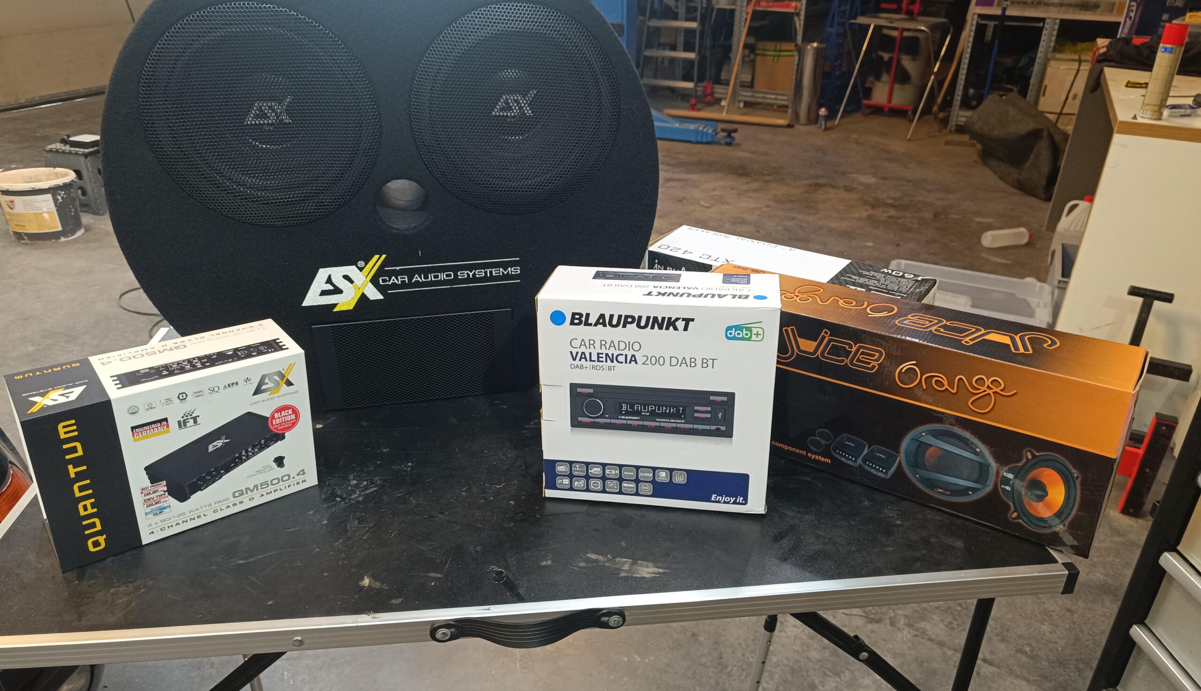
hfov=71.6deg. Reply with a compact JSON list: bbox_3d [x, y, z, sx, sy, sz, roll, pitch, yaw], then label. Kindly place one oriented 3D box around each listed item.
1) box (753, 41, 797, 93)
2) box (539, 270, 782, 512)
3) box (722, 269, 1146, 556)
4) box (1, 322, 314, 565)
[{"bbox_3d":[1.283,-2.034,6.149,0.290,0.290,0.420,6,27,11],"label":"box"},{"bbox_3d":[0.059,0.042,0.824,0.218,0.212,0.095,3,24,9],"label":"box"},{"bbox_3d":[0.292,0.047,0.860,0.424,0.170,0.092,16,31,34],"label":"box"},{"bbox_3d":[-0.401,0.085,0.786,0.228,0.152,0.089,-17,33,-36],"label":"box"}]

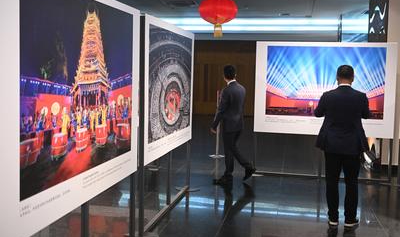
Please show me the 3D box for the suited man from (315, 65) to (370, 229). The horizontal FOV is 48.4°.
[{"bbox_3d":[1.588,0.299,4.930,0.580,1.740,0.450,3,6,13],"label":"suited man"}]

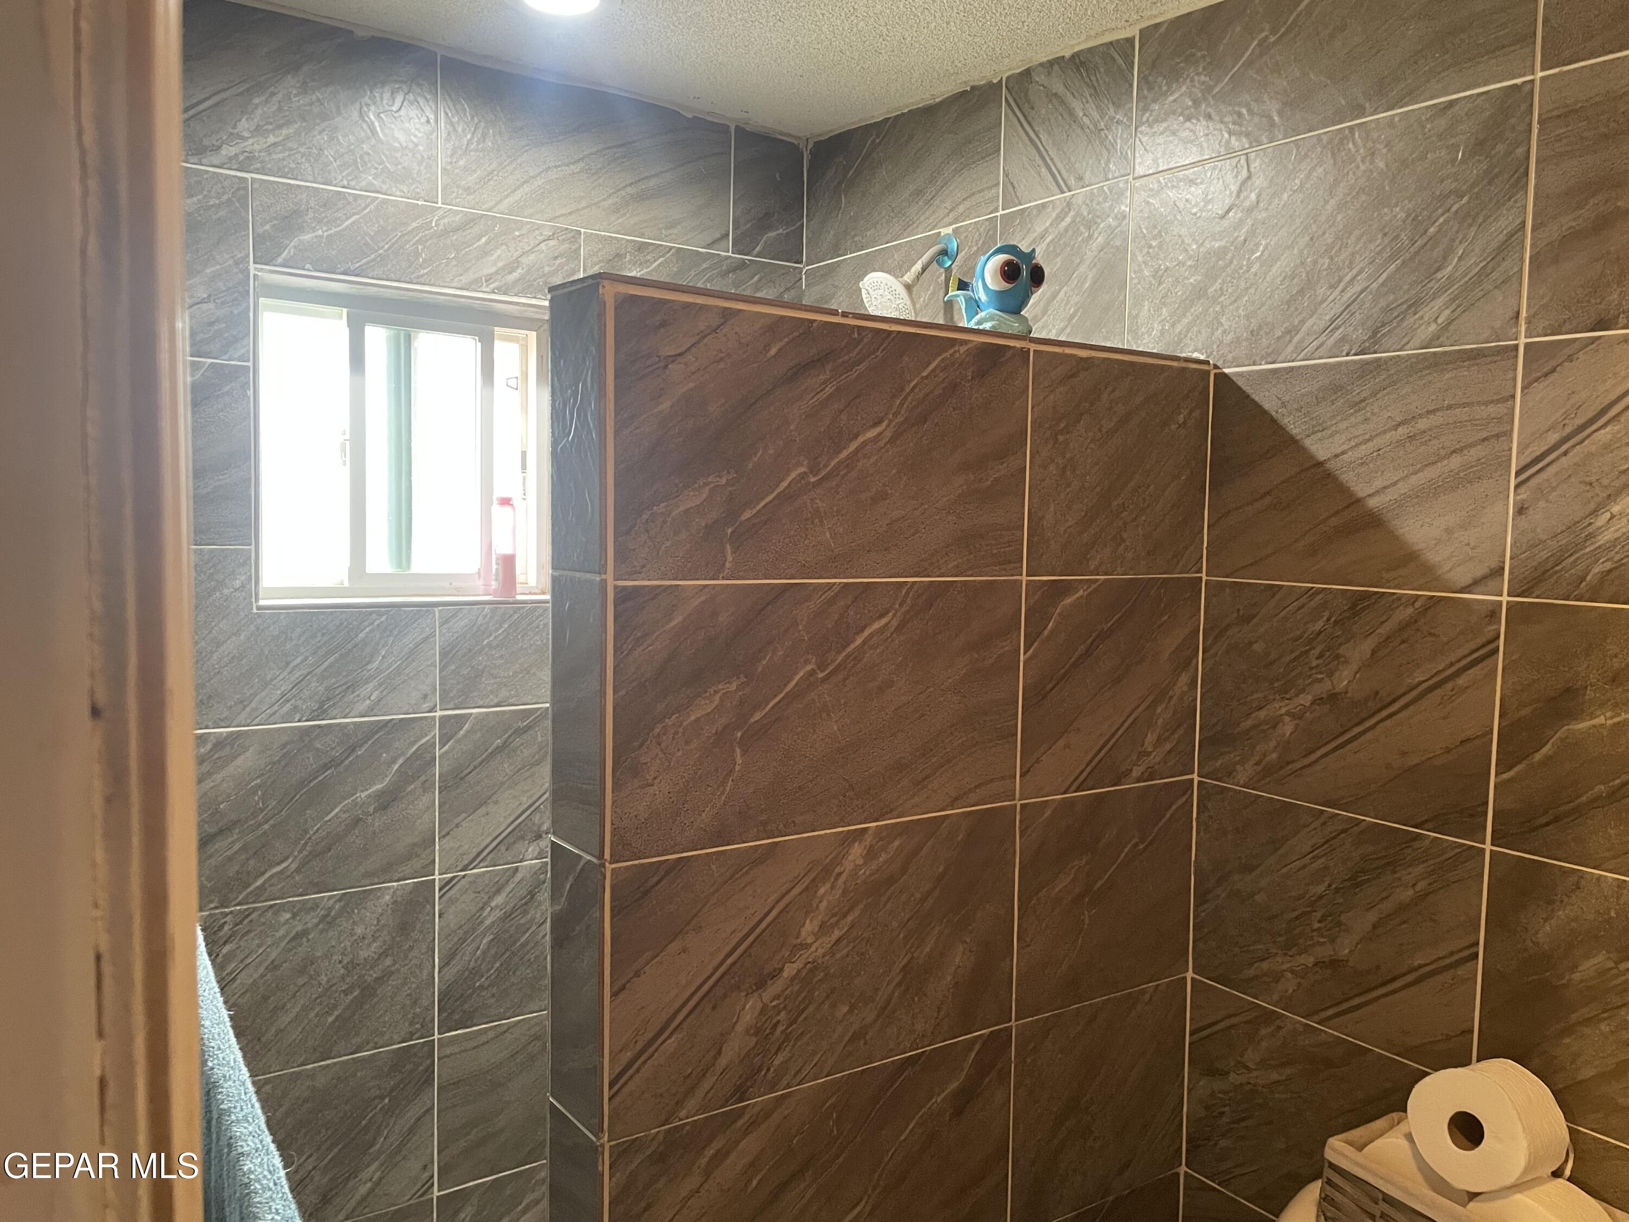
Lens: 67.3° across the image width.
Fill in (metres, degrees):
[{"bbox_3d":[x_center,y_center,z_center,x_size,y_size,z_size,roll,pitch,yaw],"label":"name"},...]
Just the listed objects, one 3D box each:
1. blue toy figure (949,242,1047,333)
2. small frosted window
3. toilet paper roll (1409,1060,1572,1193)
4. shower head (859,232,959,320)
[{"bbox_3d":[0.243,-0.433,1.667,0.125,0.137,0.135,-2,5,-35],"label":"blue toy figure"},{"bbox_3d":[-0.769,-0.307,2.325,0.567,0.563,0.080,-2,5,-35],"label":"small frosted window"},{"bbox_3d":[0.764,0.583,1.388,0.100,0.128,0.128,9,-1,-36],"label":"toilet paper roll"},{"bbox_3d":[0.177,-0.610,2.259,0.185,0.200,0.125,-2,5,-35],"label":"shower head"}]

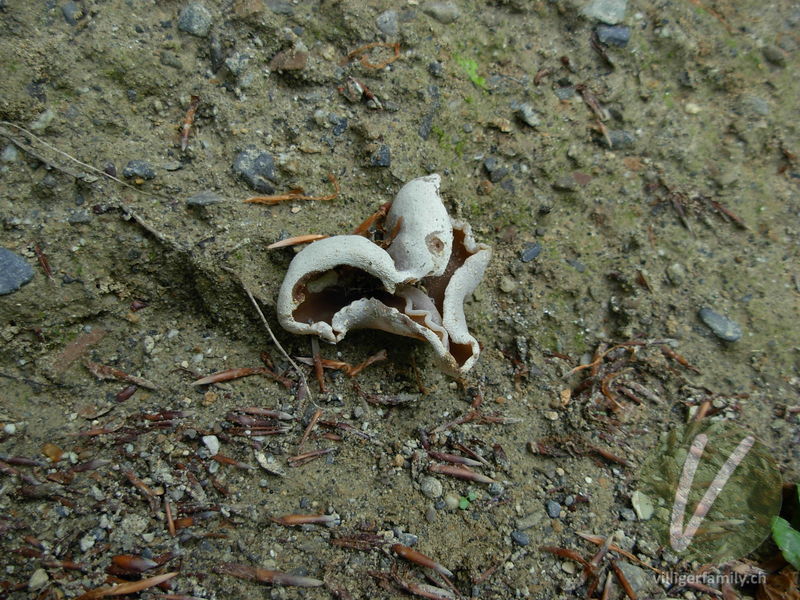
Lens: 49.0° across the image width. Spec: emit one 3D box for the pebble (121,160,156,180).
[{"bbox_3d":[-0.093,-0.046,0.314,0.012,0.005,0.006,4,60,2],"label":"pebble"}]

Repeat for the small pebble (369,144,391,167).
[{"bbox_3d":[-0.007,-0.052,0.319,0.008,0.006,0.009,0,37,0],"label":"small pebble"}]

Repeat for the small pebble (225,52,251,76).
[{"bbox_3d":[-0.061,-0.089,0.331,0.009,0.006,0.008,0,60,0],"label":"small pebble"}]

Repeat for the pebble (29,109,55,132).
[{"bbox_3d":[-0.129,-0.065,0.316,0.008,0.007,0.009,0,37,0],"label":"pebble"}]

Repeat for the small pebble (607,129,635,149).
[{"bbox_3d":[0.078,-0.057,0.311,0.009,0.005,0.007,6,57,4],"label":"small pebble"}]

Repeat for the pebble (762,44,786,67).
[{"bbox_3d":[0.150,-0.098,0.353,0.009,0.007,0.010,0,37,0],"label":"pebble"}]

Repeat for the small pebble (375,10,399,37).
[{"bbox_3d":[-0.005,-0.108,0.344,0.009,0.007,0.012,0,57,0],"label":"small pebble"}]

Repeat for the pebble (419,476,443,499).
[{"bbox_3d":[0.009,0.058,0.273,0.007,0.004,0.006,0,60,0],"label":"pebble"}]

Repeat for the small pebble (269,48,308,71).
[{"bbox_3d":[-0.043,-0.092,0.336,0.015,0.007,0.009,0,37,0],"label":"small pebble"}]

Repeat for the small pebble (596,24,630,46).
[{"bbox_3d":[0.086,-0.106,0.352,0.013,0.007,0.010,0,37,0],"label":"small pebble"}]

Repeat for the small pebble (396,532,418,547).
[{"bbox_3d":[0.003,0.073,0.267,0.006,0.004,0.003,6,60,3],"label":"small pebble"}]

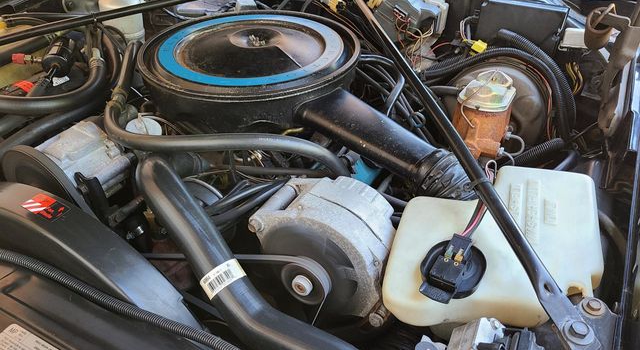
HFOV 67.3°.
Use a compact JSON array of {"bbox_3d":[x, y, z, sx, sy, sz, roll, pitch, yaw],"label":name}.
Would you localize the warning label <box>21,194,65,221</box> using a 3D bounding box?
[{"bbox_3d":[-0.366,0.043,0.640,0.063,0.002,0.026,19,44,23],"label":"warning label"}]

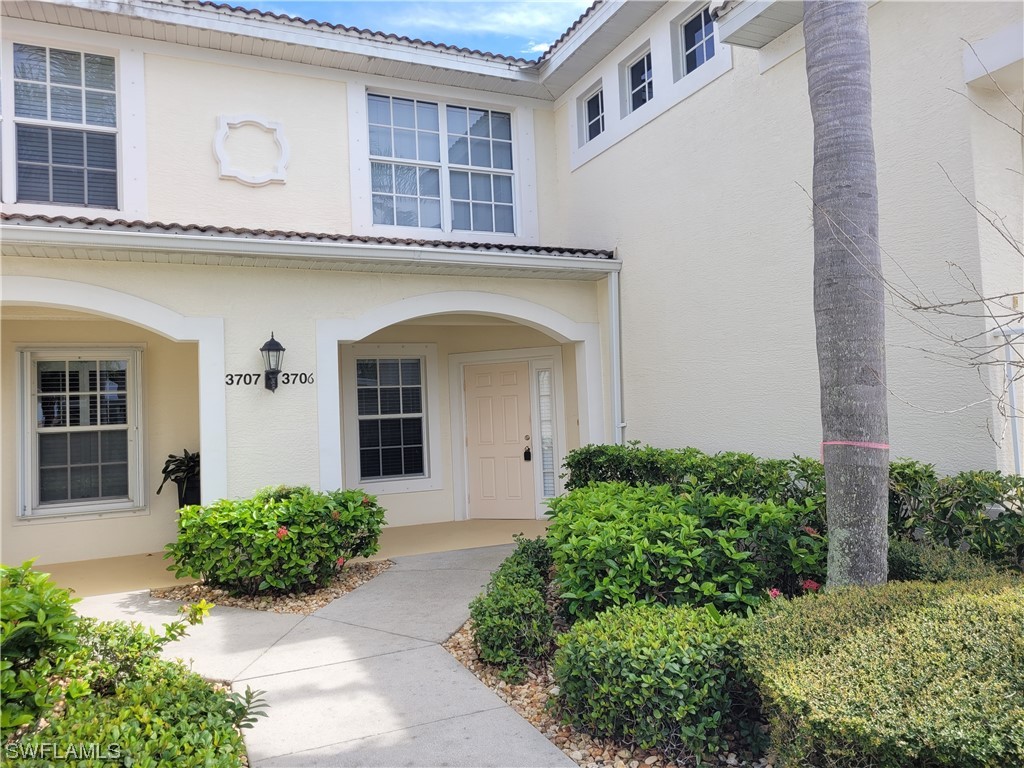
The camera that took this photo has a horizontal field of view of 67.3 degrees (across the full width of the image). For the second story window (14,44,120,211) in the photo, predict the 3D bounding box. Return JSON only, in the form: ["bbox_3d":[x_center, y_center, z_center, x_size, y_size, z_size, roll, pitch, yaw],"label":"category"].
[{"bbox_3d":[-4.289,-2.460,7.430,0.900,1.550,0.100,-1,-3,-24],"label":"second story window"}]

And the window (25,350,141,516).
[{"bbox_3d":[-4.672,0.512,8.375,1.174,1.770,0.120,-1,-3,-24],"label":"window"}]

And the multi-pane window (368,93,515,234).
[{"bbox_3d":[-0.784,-2.537,9.026,1.835,1.550,0.100,-1,-3,-24],"label":"multi-pane window"}]

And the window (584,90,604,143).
[{"bbox_3d":[1.014,-3.110,8.921,0.100,0.610,0.595,-1,-3,-24],"label":"window"}]

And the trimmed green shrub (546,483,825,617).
[{"bbox_3d":[1.192,1.176,5.443,1.800,0.740,1.200,-2,-3,0],"label":"trimmed green shrub"}]

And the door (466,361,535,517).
[{"bbox_3d":[-0.161,0.760,10.156,0.915,2.040,0.080,-4,-3,20],"label":"door"}]

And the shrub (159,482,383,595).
[{"bbox_3d":[-1.967,1.313,6.552,1.720,0.750,1.000,-2,-3,-16],"label":"shrub"}]

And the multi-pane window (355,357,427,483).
[{"bbox_3d":[-1.514,0.436,9.868,0.910,1.583,0.100,-1,-3,-24],"label":"multi-pane window"}]

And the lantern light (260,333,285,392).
[{"bbox_3d":[-2.215,-0.202,7.131,0.235,0.580,0.260,-1,-3,-24],"label":"lantern light"}]

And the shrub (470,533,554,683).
[{"bbox_3d":[0.059,1.360,4.886,0.520,0.430,2.000,-3,-3,2],"label":"shrub"}]

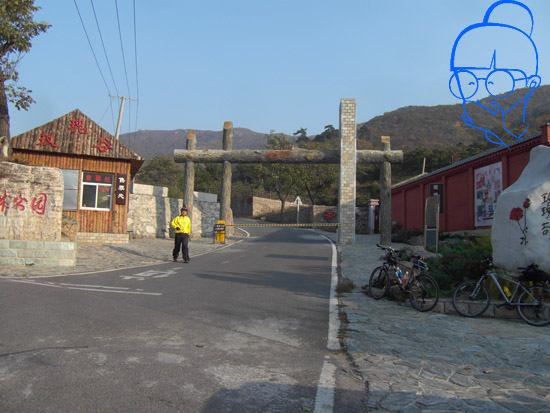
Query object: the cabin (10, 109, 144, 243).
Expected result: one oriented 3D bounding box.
[{"bbox_3d":[-8.600,-1.300,18.800,5.100,5.700,5.000,3,-5,-23],"label":"cabin"}]

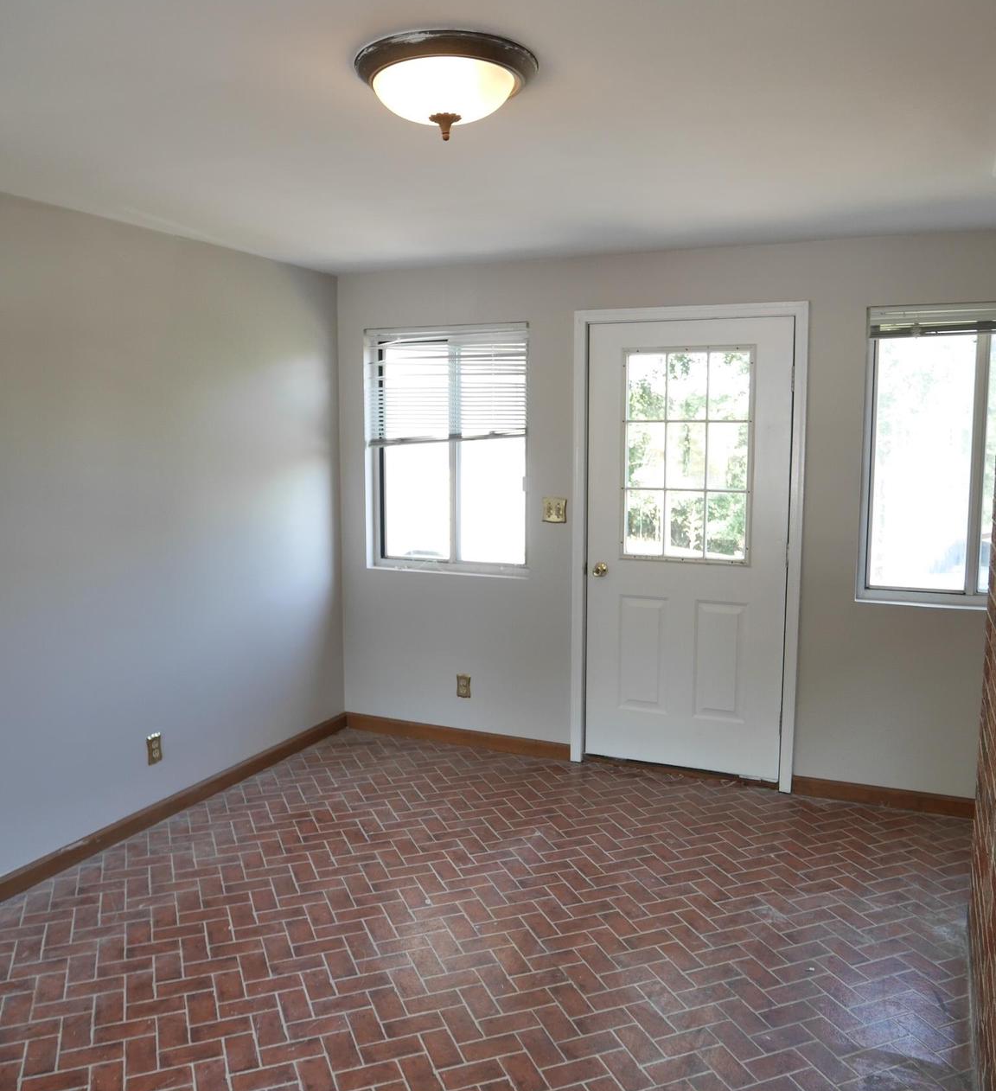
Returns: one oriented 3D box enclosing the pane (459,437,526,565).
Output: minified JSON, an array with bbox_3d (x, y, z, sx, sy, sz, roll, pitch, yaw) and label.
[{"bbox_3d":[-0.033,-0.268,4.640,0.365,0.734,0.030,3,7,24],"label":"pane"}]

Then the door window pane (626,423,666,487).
[{"bbox_3d":[0.677,-0.416,4.220,0.180,0.284,0.030,3,7,24],"label":"door window pane"}]

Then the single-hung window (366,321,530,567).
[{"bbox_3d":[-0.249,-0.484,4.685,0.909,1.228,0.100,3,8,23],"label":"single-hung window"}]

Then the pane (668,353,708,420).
[{"bbox_3d":[0.847,-0.713,4.113,0.177,0.288,0.030,3,7,24],"label":"pane"}]

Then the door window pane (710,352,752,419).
[{"bbox_3d":[1.018,-0.705,4.037,0.179,0.292,0.030,3,7,24],"label":"door window pane"}]

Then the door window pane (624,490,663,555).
[{"bbox_3d":[0.673,-0.105,4.254,0.181,0.293,0.030,3,7,24],"label":"door window pane"}]

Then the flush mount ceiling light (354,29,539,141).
[{"bbox_3d":[-0.111,-0.971,2.029,0.400,0.150,0.400,0,7,0],"label":"flush mount ceiling light"}]

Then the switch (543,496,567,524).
[{"bbox_3d":[0.274,-0.168,4.427,0.122,0.128,0.015,3,8,23],"label":"switch"}]

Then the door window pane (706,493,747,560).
[{"bbox_3d":[1.026,-0.083,4.130,0.180,0.304,0.020,3,8,23],"label":"door window pane"}]

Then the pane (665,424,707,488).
[{"bbox_3d":[0.845,-0.408,4.146,0.178,0.288,0.030,3,7,24],"label":"pane"}]

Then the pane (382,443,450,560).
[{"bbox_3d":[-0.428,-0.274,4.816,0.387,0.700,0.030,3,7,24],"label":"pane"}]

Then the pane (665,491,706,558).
[{"bbox_3d":[0.854,-0.097,4.204,0.185,0.304,0.020,3,8,23],"label":"pane"}]

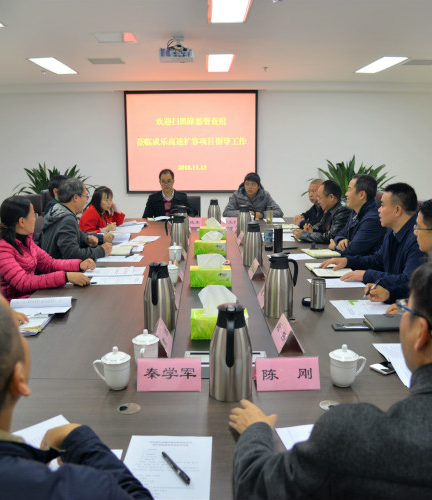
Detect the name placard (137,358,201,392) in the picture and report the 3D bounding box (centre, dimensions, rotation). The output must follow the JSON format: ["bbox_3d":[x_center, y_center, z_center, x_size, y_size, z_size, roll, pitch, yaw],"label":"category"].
[{"bbox_3d":[-0.145,0.390,1.598,0.200,0.090,0.096,0,11,-1],"label":"name placard"}]

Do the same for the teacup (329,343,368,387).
[{"bbox_3d":[0.421,0.365,1.596,0.119,0.131,0.092,0,11,-1],"label":"teacup"}]

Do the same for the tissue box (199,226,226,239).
[{"bbox_3d":[-0.028,-0.144,4.439,0.232,0.097,0.112,0,11,-2],"label":"tissue box"}]

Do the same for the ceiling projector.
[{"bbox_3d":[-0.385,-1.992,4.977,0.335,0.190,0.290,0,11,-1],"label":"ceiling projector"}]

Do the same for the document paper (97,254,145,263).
[{"bbox_3d":[-0.687,0.066,3.582,0.297,0.003,0.210,0,11,-1],"label":"document paper"}]

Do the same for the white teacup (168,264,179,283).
[{"bbox_3d":[-0.257,0.137,2.834,0.096,0.142,0.115,0,11,-2],"label":"white teacup"}]

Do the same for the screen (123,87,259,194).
[{"bbox_3d":[-0.384,-1.710,8.014,2.100,1.605,0.050,0,11,-1],"label":"screen"}]

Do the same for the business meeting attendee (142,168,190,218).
[{"bbox_3d":[-0.606,-0.291,5.917,0.560,1.290,0.680,-1,11,-3],"label":"business meeting attendee"}]

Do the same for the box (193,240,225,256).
[{"bbox_3d":[-0.042,-0.014,3.751,0.232,0.097,0.112,0,11,-2],"label":"box"}]

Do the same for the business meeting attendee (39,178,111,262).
[{"bbox_3d":[-1.014,0.146,3.617,0.700,1.300,0.550,-2,11,-9],"label":"business meeting attendee"}]

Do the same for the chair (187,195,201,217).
[{"bbox_3d":[-0.482,-0.185,6.363,0.600,0.980,0.620,0,11,-1],"label":"chair"}]

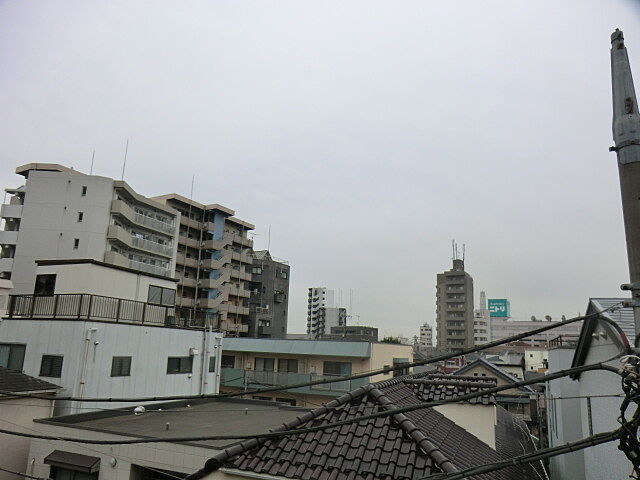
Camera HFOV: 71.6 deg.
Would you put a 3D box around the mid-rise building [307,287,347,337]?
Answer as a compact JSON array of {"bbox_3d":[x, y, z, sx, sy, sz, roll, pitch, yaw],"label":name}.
[{"bbox_3d":[3.370,36.144,208.027,11.000,26.110,17.000,-4,-12,27],"label":"mid-rise building"}]

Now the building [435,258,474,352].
[{"bbox_3d":[43.169,22.538,143.092,11.500,31.140,11.500,-1,-11,17],"label":"building"}]

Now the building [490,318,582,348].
[{"bbox_3d":[124.440,54.933,256.573,48.000,16.530,32.000,-2,-12,22],"label":"building"}]

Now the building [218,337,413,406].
[{"bbox_3d":[-0.173,12.517,38.391,16.300,7.960,8.300,0,-11,11],"label":"building"}]

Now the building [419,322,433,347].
[{"bbox_3d":[60.714,54.247,255.175,8.000,12.660,10.000,-1,-11,18],"label":"building"}]

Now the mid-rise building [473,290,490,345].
[{"bbox_3d":[61.231,32.226,170.614,9.000,23.880,9.000,-2,-12,20],"label":"mid-rise building"}]

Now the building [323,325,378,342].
[{"bbox_3d":[10.507,33.729,149.610,18.000,9.250,11.000,-1,-11,18],"label":"building"}]

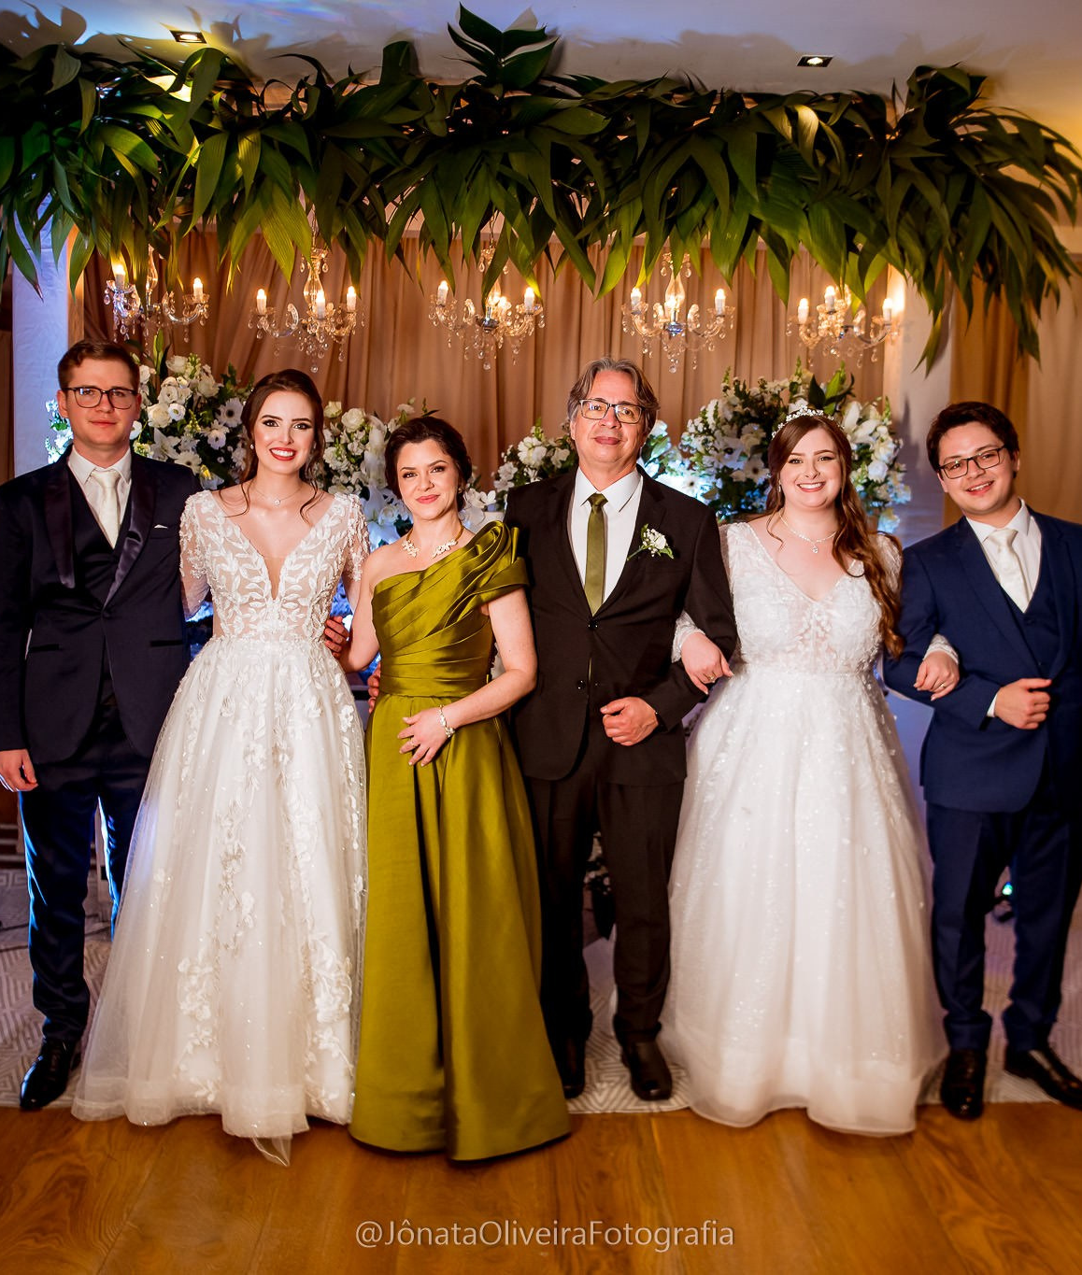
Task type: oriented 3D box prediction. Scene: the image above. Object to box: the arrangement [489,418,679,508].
[{"bbox_3d":[0.150,-0.607,4.500,0.660,0.360,0.420,1,6,-2],"label":"arrangement"}]

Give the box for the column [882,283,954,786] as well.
[{"bbox_3d":[1.402,-0.360,4.873,0.210,2.650,0.230,1,6,-2],"label":"column"}]

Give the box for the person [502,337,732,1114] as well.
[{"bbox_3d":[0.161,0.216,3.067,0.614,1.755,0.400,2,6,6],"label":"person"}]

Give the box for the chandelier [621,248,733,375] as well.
[{"bbox_3d":[0.454,-1.136,4.407,0.400,0.445,0.400,1,6,0],"label":"chandelier"}]

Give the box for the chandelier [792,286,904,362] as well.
[{"bbox_3d":[1.162,-1.245,4.850,0.410,0.450,0.410,1,6,-2],"label":"chandelier"}]

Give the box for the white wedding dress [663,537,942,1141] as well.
[{"bbox_3d":[0.649,0.425,3.154,0.680,1.380,0.620,2,6,5],"label":"white wedding dress"}]

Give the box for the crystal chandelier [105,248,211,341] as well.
[{"bbox_3d":[-1.418,-1.262,4.700,0.400,0.450,0.400,1,6,-2],"label":"crystal chandelier"}]

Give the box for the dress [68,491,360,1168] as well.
[{"bbox_3d":[-0.728,0.374,2.954,0.677,1.419,0.650,0,6,-10],"label":"dress"}]

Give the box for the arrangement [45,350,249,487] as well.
[{"bbox_3d":[-1.400,-0.736,4.550,0.700,0.600,0.580,1,6,-2],"label":"arrangement"}]

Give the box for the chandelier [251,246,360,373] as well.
[{"bbox_3d":[-0.877,-1.231,4.750,0.400,0.460,0.400,1,6,-2],"label":"chandelier"}]

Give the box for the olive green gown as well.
[{"bbox_3d":[-0.176,0.422,2.887,0.521,1.364,0.450,2,6,8],"label":"olive green gown"}]

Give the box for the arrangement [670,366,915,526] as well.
[{"bbox_3d":[0.845,-0.619,4.308,0.793,0.589,0.650,2,6,5],"label":"arrangement"}]

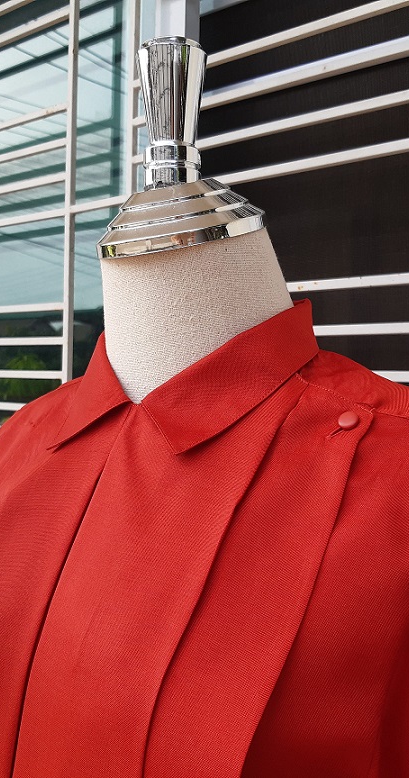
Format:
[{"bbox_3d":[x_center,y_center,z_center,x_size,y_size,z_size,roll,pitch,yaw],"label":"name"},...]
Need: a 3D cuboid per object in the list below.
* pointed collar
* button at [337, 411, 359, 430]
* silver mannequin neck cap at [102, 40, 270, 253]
[{"bbox_3d":[-0.005,-0.013,0.497,0.153,0.098,0.160,1,0,33],"label":"pointed collar"},{"bbox_3d":[0.079,0.018,0.430,0.011,0.011,0.004,1,-33,26],"label":"button"},{"bbox_3d":[-0.015,-0.150,0.497,0.107,0.145,0.107,1,0,0],"label":"silver mannequin neck cap"}]

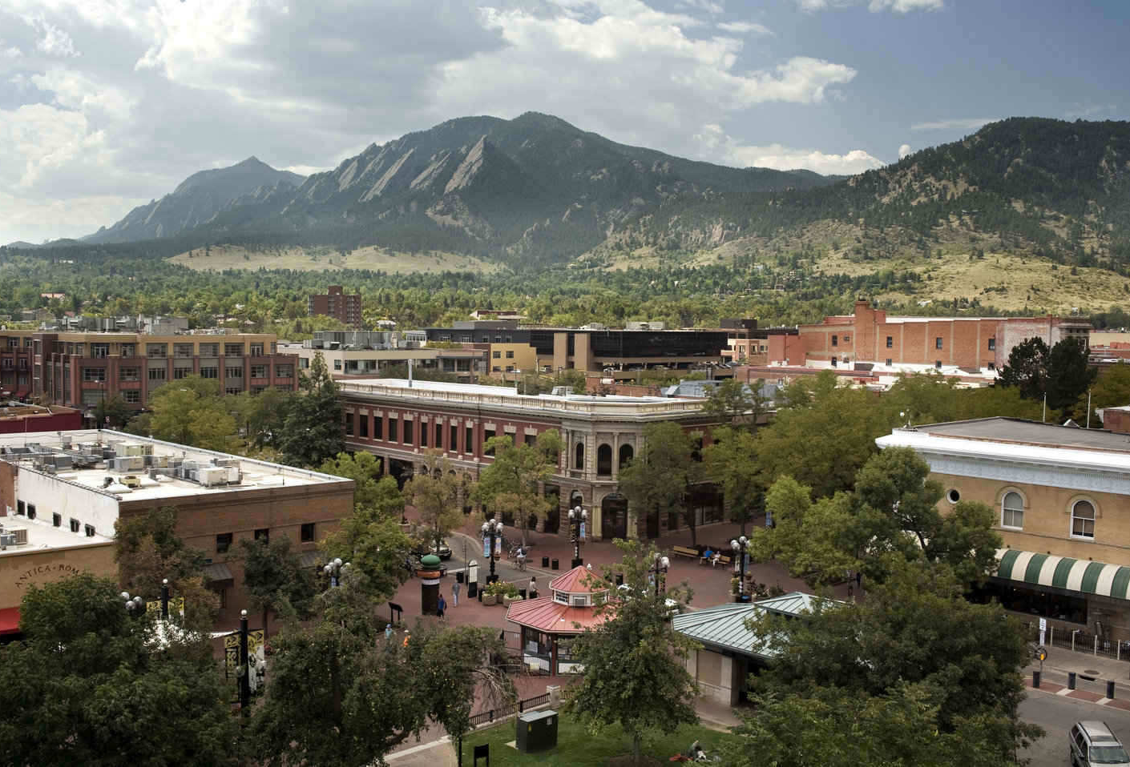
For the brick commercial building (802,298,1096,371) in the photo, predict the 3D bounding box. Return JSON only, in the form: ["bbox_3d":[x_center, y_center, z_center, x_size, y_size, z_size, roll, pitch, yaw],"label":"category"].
[{"bbox_3d":[55.392,-1.553,168.855,9.800,21.000,42.400,-2,4,-42],"label":"brick commercial building"}]

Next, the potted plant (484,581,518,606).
[{"bbox_3d":[-4.338,14.337,76.526,2.400,1.500,1.800,1,3,0],"label":"potted plant"}]

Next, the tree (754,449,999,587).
[{"bbox_3d":[20.442,9.887,73.580,14.800,11.370,11.500,2,3,16],"label":"tree"}]

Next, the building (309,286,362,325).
[{"bbox_3d":[-128.331,-37.181,625.900,23.000,34.000,20.500,-2,4,-43],"label":"building"}]

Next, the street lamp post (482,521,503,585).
[{"bbox_3d":[-5.074,11.878,79.594,1.450,4.637,1.450,-2,4,-43],"label":"street lamp post"}]

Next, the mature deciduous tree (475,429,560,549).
[{"bbox_3d":[-3.757,8.675,93.106,7.300,9.680,7.300,0,3,0],"label":"mature deciduous tree"}]

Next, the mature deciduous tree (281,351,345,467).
[{"bbox_3d":[-26.013,4.393,115.576,6.600,15.570,6.600,-2,4,-42],"label":"mature deciduous tree"}]

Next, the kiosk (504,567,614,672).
[{"bbox_3d":[0.914,12.654,62.315,8.200,5.100,8.200,1,3,1],"label":"kiosk"}]

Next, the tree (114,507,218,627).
[{"bbox_3d":[-22.983,11.196,64.665,6.000,8.470,5.600,0,3,-20],"label":"tree"}]

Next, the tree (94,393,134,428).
[{"bbox_3d":[-71.466,5.871,177.574,6.200,8.760,6.000,0,3,-22],"label":"tree"}]

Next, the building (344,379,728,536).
[{"bbox_3d":[-5.175,6.775,118.885,17.300,12.300,43.500,-2,4,-43],"label":"building"}]

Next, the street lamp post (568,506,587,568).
[{"bbox_3d":[0.984,11.615,85.293,1.450,4.650,1.450,-2,4,-43],"label":"street lamp post"}]

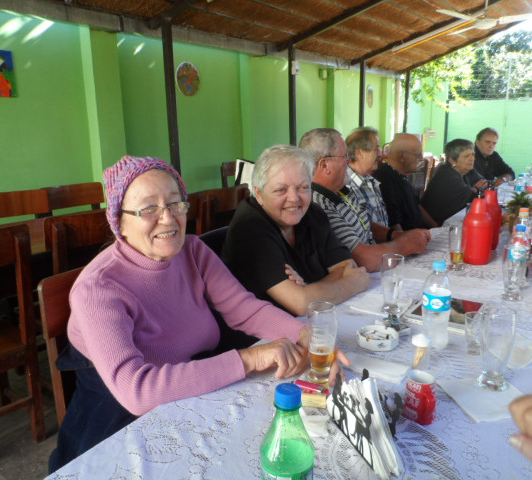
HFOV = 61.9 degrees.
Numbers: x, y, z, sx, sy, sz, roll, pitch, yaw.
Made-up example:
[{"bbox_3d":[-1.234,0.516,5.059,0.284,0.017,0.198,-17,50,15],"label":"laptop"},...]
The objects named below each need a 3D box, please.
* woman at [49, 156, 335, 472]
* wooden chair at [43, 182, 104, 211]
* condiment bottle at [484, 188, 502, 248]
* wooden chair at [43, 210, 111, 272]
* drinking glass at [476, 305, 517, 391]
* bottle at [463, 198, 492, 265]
[{"bbox_3d":[-0.151,0.411,1.046,0.720,1.200,0.520,11,19,40],"label":"woman"},{"bbox_3d":[-1.250,0.069,3.342,0.500,0.940,0.470,7,16,34],"label":"wooden chair"},{"bbox_3d":[0.910,-0.095,1.801,0.113,0.260,0.113,10,18,37],"label":"condiment bottle"},{"bbox_3d":[-0.923,0.282,2.186,0.480,0.920,0.430,10,18,37],"label":"wooden chair"},{"bbox_3d":[0.445,0.207,0.851,0.064,0.158,0.064,-6,15,-19],"label":"drinking glass"},{"bbox_3d":[0.803,-0.045,1.671,0.115,0.270,0.115,7,16,34],"label":"bottle"}]

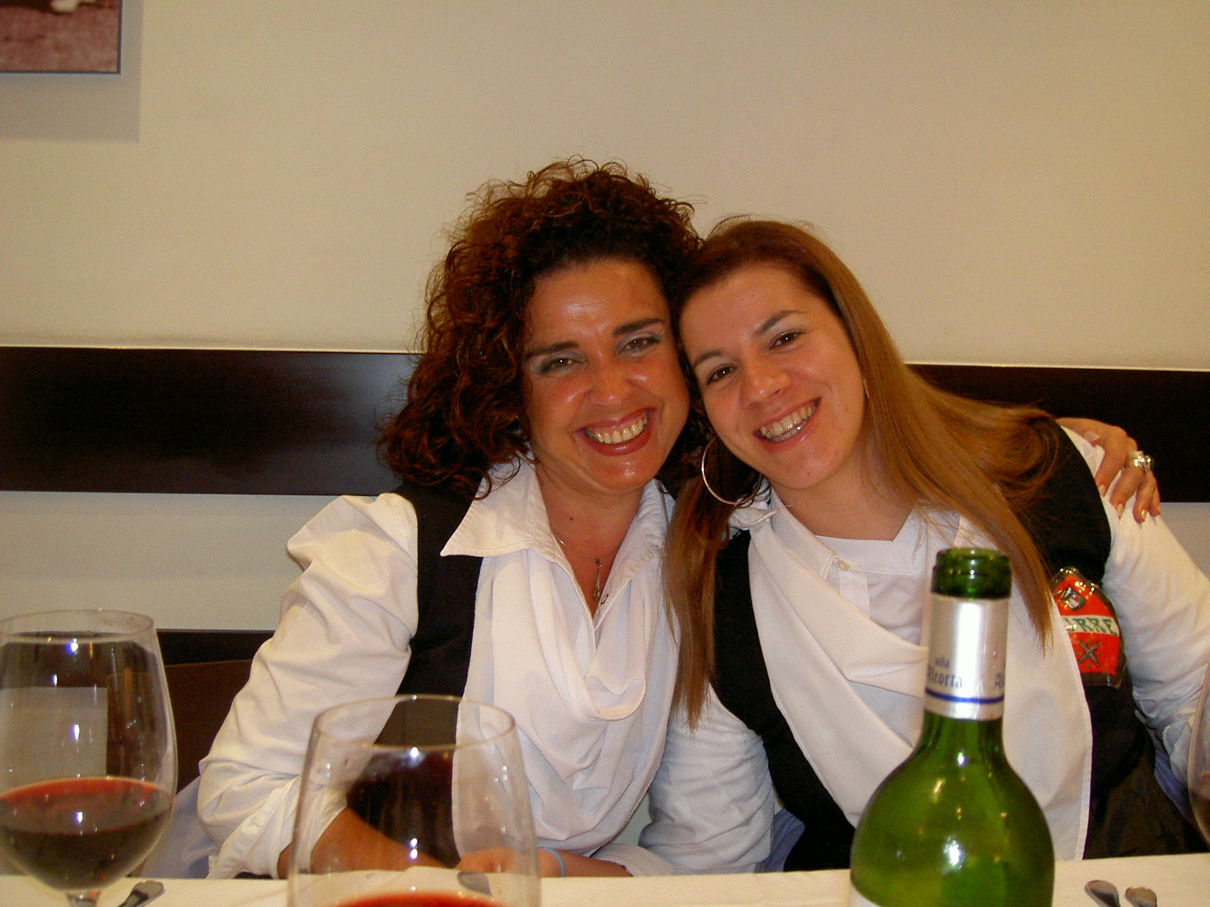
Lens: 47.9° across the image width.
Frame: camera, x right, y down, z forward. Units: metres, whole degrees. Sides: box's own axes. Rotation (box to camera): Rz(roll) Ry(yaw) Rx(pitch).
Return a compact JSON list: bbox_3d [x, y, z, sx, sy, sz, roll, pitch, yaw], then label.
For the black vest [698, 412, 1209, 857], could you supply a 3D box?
[{"bbox_3d":[0.297,0.245,1.130,0.360,0.480,0.240,-14,4,11],"label":"black vest"}]

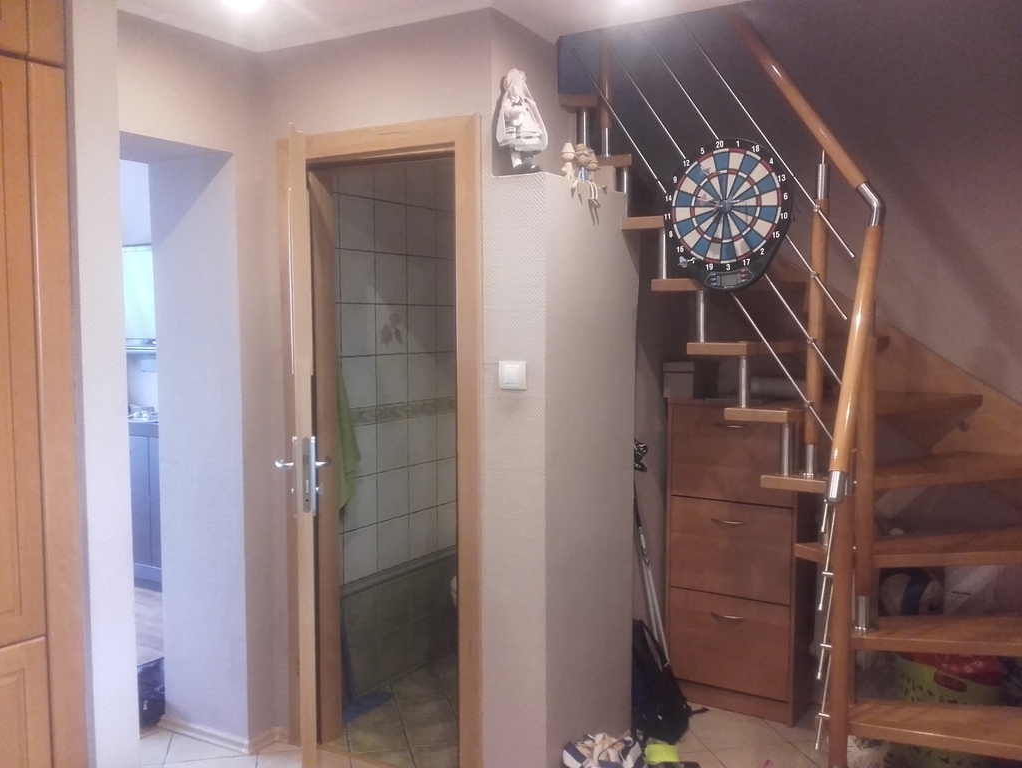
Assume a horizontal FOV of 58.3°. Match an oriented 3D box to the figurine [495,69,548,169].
[{"bbox_3d":[0.032,-0.759,2.674,0.125,0.315,0.100,-3,5,-35],"label":"figurine"}]

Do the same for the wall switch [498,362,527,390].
[{"bbox_3d":[0.007,-0.025,2.662,0.082,0.082,0.013,3,5,31],"label":"wall switch"}]

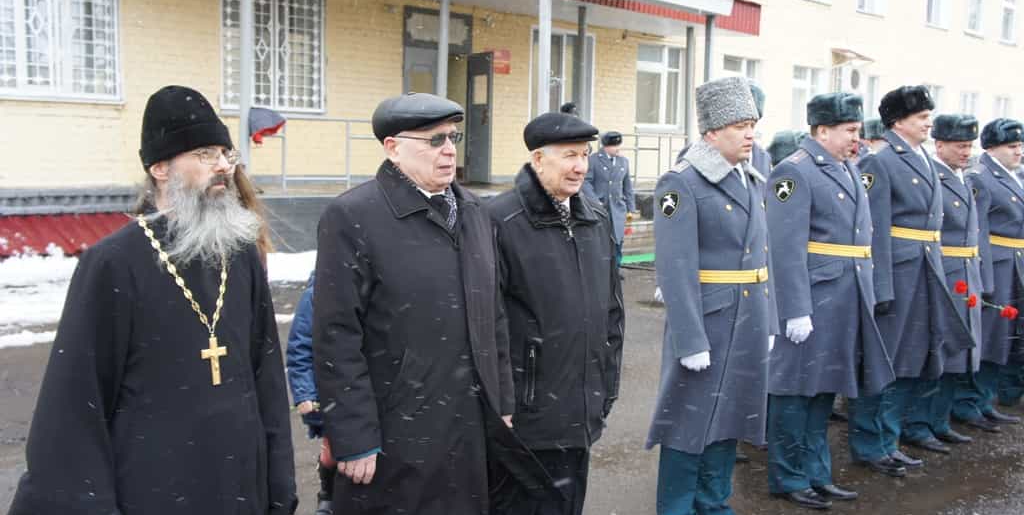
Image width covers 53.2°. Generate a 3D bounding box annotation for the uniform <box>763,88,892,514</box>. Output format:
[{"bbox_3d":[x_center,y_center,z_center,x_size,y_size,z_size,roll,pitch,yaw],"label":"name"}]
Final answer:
[{"bbox_3d":[1.418,0.190,4.634,0.440,1.830,0.560,6,7,38],"label":"uniform"}]

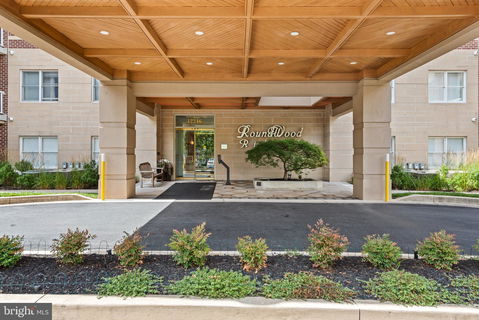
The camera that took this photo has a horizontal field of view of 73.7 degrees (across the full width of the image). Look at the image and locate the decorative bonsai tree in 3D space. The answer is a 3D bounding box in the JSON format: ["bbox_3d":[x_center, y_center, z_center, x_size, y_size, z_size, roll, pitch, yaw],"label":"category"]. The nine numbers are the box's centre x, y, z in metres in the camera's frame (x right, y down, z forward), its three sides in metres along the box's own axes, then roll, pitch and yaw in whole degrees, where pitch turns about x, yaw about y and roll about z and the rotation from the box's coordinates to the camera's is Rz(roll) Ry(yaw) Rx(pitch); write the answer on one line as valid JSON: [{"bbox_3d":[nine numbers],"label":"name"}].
[{"bbox_3d":[1.683,-0.021,11.200,2.880,1.420,2.500,0,1,0],"label":"decorative bonsai tree"}]

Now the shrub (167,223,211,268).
[{"bbox_3d":[-0.511,0.856,3.200,0.432,0.452,0.419,0,0,1],"label":"shrub"}]

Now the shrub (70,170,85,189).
[{"bbox_3d":[-5.425,0.653,10.700,0.470,0.600,0.470,0,1,0],"label":"shrub"}]

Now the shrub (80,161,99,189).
[{"bbox_3d":[-5.252,0.513,11.300,0.740,0.970,0.750,0,0,1],"label":"shrub"}]

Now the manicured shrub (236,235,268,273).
[{"bbox_3d":[0.117,0.852,2.880,0.285,0.320,0.280,0,1,0],"label":"manicured shrub"}]

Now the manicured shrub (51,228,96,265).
[{"bbox_3d":[-1.704,0.888,3.280,0.463,0.362,0.449,0,0,1],"label":"manicured shrub"}]

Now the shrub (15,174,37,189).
[{"bbox_3d":[-7.167,0.720,10.700,0.710,0.460,0.600,0,1,0],"label":"shrub"}]

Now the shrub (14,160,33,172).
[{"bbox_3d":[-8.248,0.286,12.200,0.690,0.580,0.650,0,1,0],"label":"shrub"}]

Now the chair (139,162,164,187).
[{"bbox_3d":[-3.230,0.545,11.830,0.600,0.900,0.680,0,1,20],"label":"chair"}]

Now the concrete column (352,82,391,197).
[{"bbox_3d":[3.780,-0.550,9.110,0.790,3.300,0.770,0,0,1],"label":"concrete column"}]

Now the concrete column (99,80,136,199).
[{"bbox_3d":[-3.500,-0.560,9.250,0.790,3.290,0.770,0,0,1],"label":"concrete column"}]

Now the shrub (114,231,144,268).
[{"bbox_3d":[-1.029,0.838,2.990,0.290,0.345,0.280,0,1,0],"label":"shrub"}]

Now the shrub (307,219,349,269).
[{"bbox_3d":[0.881,0.836,3.200,0.412,0.491,0.400,0,0,1],"label":"shrub"}]

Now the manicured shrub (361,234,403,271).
[{"bbox_3d":[1.400,0.912,3.150,0.406,0.348,0.394,0,0,1],"label":"manicured shrub"}]

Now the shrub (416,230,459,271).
[{"bbox_3d":[1.950,0.887,3.130,0.422,0.384,0.410,0,0,1],"label":"shrub"}]

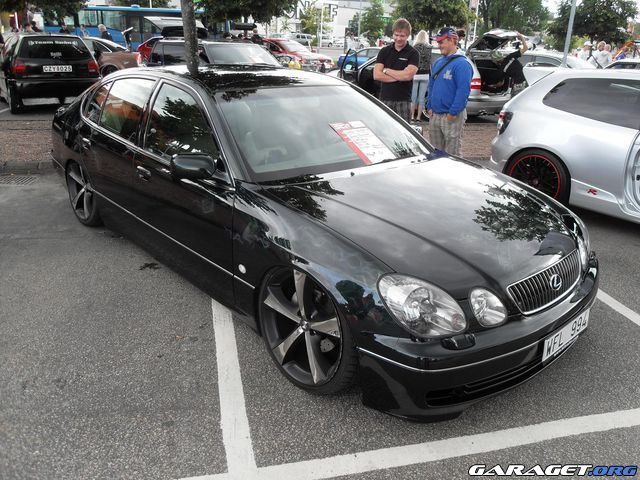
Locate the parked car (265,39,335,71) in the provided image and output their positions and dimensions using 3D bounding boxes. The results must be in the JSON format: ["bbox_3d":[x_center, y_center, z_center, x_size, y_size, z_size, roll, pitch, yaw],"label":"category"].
[{"bbox_3d":[-1.477,-7.545,21.363,1.730,1.430,4.250,-17,29,-40],"label":"parked car"}]

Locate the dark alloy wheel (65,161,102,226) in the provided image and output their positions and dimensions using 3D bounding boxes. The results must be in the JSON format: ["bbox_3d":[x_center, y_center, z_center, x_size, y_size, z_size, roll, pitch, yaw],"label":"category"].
[{"bbox_3d":[-1.907,-0.459,4.392,0.240,0.665,0.665,-16,28,-40],"label":"dark alloy wheel"}]

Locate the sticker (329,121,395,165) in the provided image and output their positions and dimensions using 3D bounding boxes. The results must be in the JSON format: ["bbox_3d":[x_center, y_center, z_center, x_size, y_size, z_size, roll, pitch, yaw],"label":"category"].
[{"bbox_3d":[0.296,-0.630,3.335,0.300,0.015,0.415,-17,58,-39],"label":"sticker"}]

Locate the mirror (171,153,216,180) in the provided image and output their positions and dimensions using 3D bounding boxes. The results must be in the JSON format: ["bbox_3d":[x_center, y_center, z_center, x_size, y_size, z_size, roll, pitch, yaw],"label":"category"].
[{"bbox_3d":[-0.659,-0.382,2.697,0.210,0.120,0.120,-16,28,-40],"label":"mirror"}]

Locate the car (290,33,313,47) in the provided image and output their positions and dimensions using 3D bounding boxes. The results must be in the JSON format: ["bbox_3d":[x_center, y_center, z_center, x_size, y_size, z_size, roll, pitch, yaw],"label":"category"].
[{"bbox_3d":[-2.732,-26.630,69.000,4.400,1.750,1.800,3,22,2],"label":"car"}]

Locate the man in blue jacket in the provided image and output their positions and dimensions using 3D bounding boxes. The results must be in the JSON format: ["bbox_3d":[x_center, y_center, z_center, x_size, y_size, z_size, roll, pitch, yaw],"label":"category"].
[{"bbox_3d":[1.405,-1.399,5.712,0.360,1.750,0.540,-9,24,-27],"label":"man in blue jacket"}]

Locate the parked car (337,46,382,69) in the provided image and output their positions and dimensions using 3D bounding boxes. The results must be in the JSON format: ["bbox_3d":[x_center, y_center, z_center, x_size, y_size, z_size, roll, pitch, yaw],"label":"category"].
[{"bbox_3d":[2.785,-9.735,28.000,4.400,1.400,1.740,-1,22,-9],"label":"parked car"}]

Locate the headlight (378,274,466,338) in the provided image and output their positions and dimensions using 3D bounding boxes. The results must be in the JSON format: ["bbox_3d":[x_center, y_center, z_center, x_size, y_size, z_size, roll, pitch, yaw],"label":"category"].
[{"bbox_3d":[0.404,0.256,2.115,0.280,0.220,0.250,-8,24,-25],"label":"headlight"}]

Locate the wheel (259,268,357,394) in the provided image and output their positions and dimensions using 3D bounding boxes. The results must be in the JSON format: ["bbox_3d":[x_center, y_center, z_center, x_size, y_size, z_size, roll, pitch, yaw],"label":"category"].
[{"bbox_3d":[-0.021,0.379,2.499,0.235,0.665,0.665,-16,28,-40],"label":"wheel"}]

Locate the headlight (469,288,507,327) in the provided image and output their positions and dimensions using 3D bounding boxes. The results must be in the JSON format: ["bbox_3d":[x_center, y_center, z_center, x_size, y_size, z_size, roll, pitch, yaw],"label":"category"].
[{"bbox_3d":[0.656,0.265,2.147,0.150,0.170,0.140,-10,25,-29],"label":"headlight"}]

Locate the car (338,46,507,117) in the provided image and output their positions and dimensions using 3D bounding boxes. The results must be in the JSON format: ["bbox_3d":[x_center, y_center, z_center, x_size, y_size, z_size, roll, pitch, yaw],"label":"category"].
[{"bbox_3d":[2.038,-3.723,11.991,4.600,1.450,1.780,21,28,39],"label":"car"}]

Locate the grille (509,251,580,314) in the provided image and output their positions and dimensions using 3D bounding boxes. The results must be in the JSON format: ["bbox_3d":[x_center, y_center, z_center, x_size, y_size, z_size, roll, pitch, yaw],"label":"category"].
[{"bbox_3d":[1.075,0.196,2.365,0.640,0.155,0.130,-16,28,-40],"label":"grille"}]

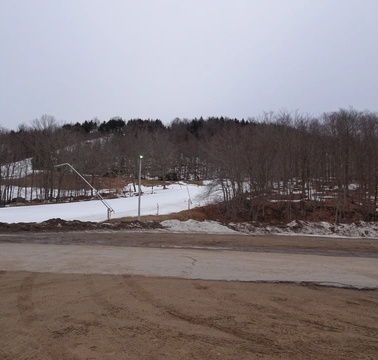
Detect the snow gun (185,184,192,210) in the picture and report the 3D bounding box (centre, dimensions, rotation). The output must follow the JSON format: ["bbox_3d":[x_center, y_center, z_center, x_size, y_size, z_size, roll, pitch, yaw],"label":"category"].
[{"bbox_3d":[-0.090,3.050,58.000,0.800,4.700,0.800,2,-3,-20],"label":"snow gun"}]

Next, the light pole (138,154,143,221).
[{"bbox_3d":[-6.500,1.090,45.000,0.600,9.000,0.500,3,-4,-37],"label":"light pole"}]

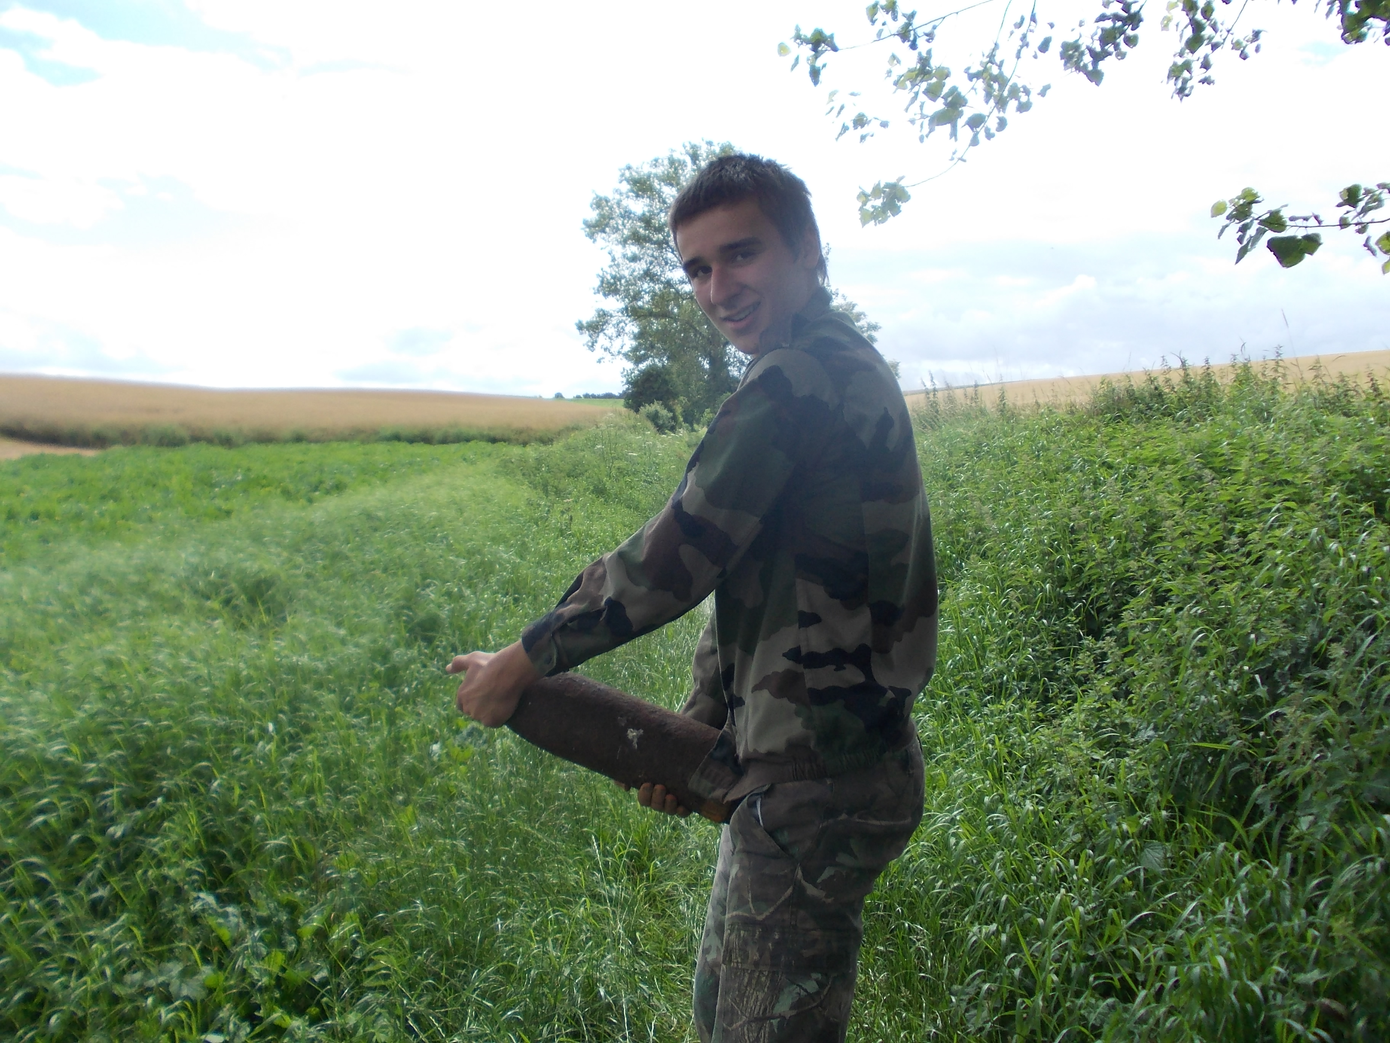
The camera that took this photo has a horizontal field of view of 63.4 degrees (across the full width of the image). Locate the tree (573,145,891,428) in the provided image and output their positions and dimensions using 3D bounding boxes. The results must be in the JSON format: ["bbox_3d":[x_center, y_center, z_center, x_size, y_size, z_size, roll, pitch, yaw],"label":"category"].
[{"bbox_3d":[1.480,-8.820,42.300,11.300,10.600,10.200,0,6,0],"label":"tree"}]

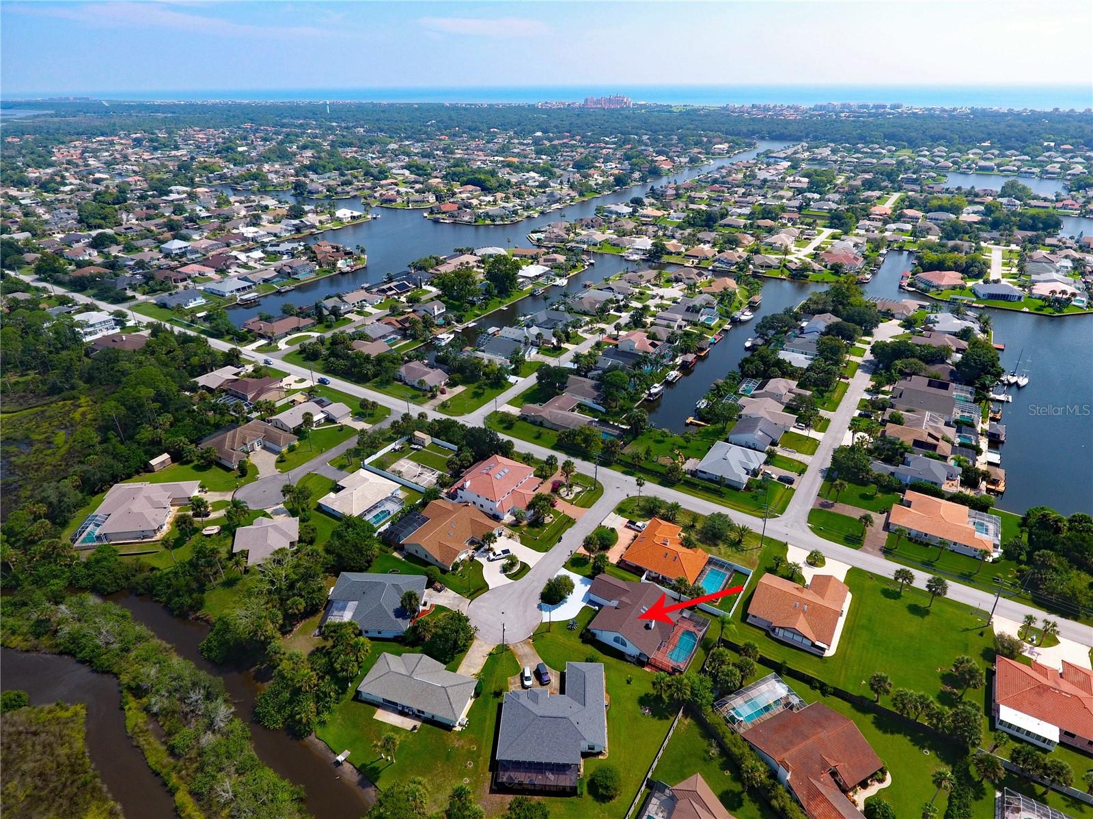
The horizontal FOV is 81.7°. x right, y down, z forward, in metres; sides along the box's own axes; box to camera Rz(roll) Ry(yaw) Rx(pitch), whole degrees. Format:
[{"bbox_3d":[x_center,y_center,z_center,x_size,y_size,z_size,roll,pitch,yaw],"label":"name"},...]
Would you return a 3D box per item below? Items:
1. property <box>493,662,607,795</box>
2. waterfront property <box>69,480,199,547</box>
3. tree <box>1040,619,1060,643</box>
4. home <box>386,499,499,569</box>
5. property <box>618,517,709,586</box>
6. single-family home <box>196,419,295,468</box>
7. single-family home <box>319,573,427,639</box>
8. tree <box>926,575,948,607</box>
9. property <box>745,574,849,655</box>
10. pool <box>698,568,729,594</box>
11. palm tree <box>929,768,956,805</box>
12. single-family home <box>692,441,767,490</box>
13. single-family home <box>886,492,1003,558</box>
[{"bbox_3d":[1.404,58.190,119.497,19.500,5.500,26.000,1,27,3],"label":"property"},{"bbox_3d":[-116.369,28.006,179.951,24.500,5.200,25.500,-3,27,-4],"label":"waterfront property"},{"bbox_3d":[113.257,51.018,142.806,4.100,6.900,4.100,16,32,29],"label":"tree"},{"bbox_3d":[-27.052,32.348,170.265,24.700,5.500,21.700,16,31,28],"label":"home"},{"bbox_3d":[33.859,37.746,170.839,19.500,5.600,20.700,16,32,29],"label":"property"},{"bbox_3d":[-104.914,11.220,223.039,25.800,6.300,22.200,16,32,29],"label":"single-family home"},{"bbox_3d":[-42.424,46.739,154.592,22.600,5.400,19.000,1,27,4],"label":"single-family home"},{"bbox_3d":[89.781,42.562,145.986,4.900,8.400,4.900,0,27,0],"label":"tree"},{"bbox_3d":[58.448,44.132,146.186,17.800,5.700,22.500,16,31,29],"label":"property"},{"bbox_3d":[40.996,42.941,156.202,5.500,1.250,8.500,13,30,24],"label":"pool"},{"bbox_3d":[65.521,63.486,105.342,4.100,8.400,4.100,0,27,0],"label":"palm tree"},{"bbox_3d":[58.847,16.658,200.410,16.300,5.200,19.900,16,31,29],"label":"single-family home"},{"bbox_3d":[114.518,31.132,182.108,25.500,6.100,20.700,16,32,29],"label":"single-family home"}]

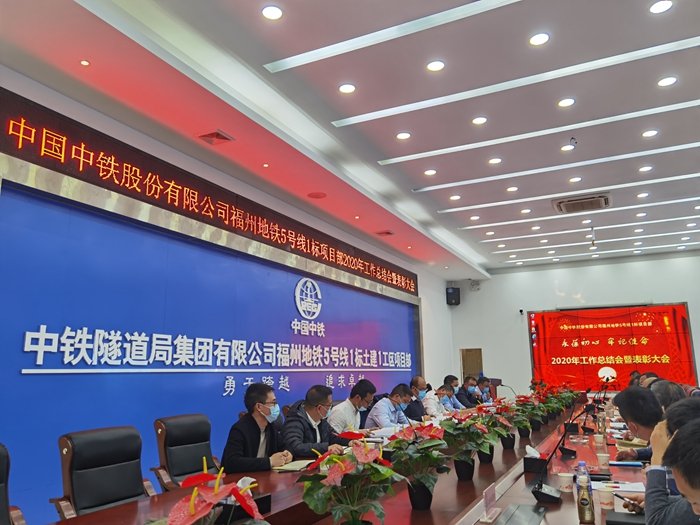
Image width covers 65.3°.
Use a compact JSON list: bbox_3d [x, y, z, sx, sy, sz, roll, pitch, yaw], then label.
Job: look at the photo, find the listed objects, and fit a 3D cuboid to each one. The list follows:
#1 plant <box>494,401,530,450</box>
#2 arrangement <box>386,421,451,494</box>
[{"bbox_3d":[1.346,1.385,4.679,0.290,0.410,0.300,-6,-13,26],"label":"plant"},{"bbox_3d":[0.334,0.972,2.696,0.290,0.375,0.300,-1,-11,0],"label":"arrangement"}]

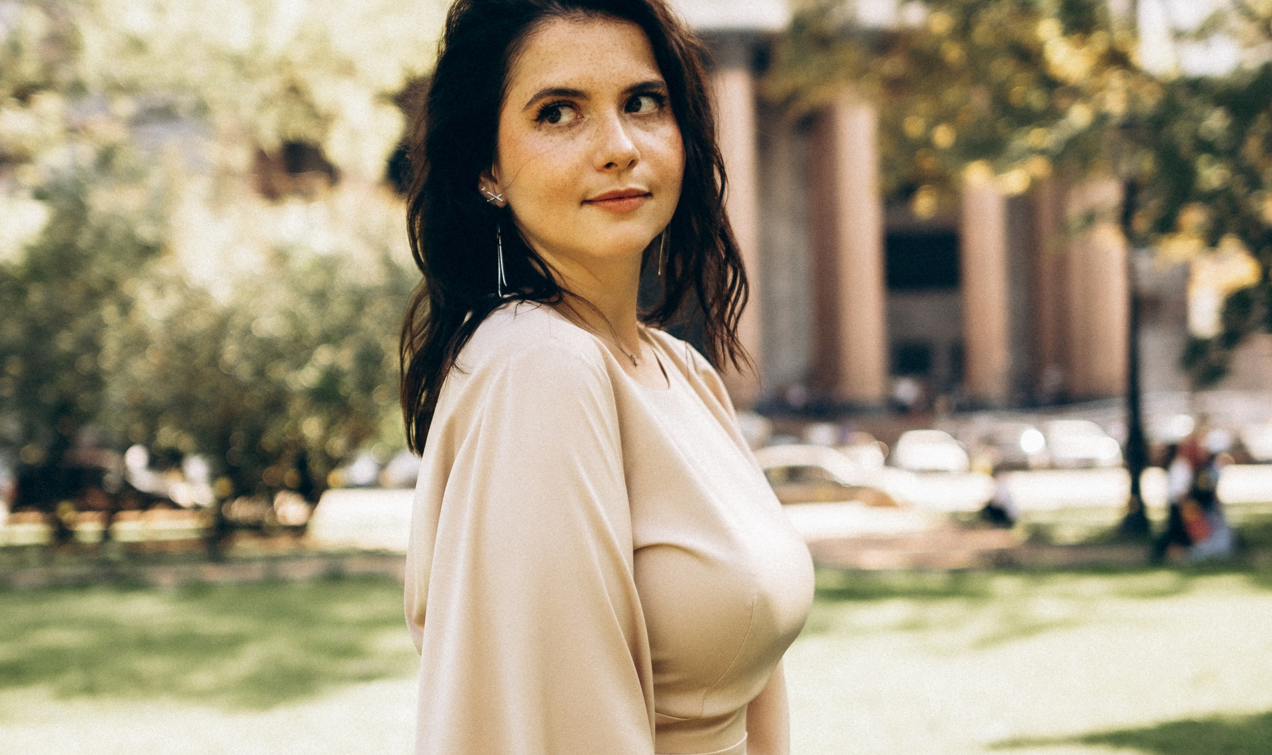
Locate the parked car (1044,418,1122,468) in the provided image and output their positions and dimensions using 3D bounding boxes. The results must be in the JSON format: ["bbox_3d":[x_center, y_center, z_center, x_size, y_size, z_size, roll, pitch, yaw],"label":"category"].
[{"bbox_3d":[15.308,2.354,65.500,1.820,1.600,4.450,-1,-2,-2],"label":"parked car"}]

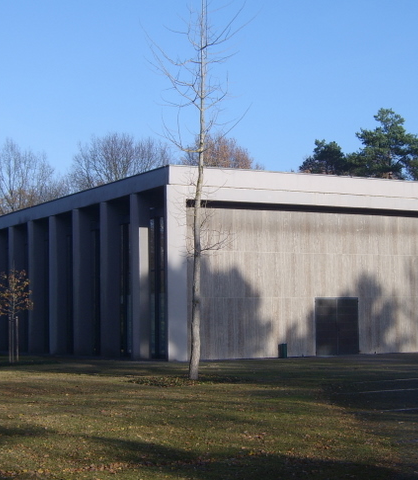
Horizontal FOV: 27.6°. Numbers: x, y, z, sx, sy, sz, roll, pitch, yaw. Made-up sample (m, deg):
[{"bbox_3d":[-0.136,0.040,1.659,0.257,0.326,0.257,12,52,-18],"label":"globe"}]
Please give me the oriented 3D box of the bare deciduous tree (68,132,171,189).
[{"bbox_3d":[-8.463,-0.452,80.930,10.000,19.688,9.500,0,-5,-6],"label":"bare deciduous tree"}]

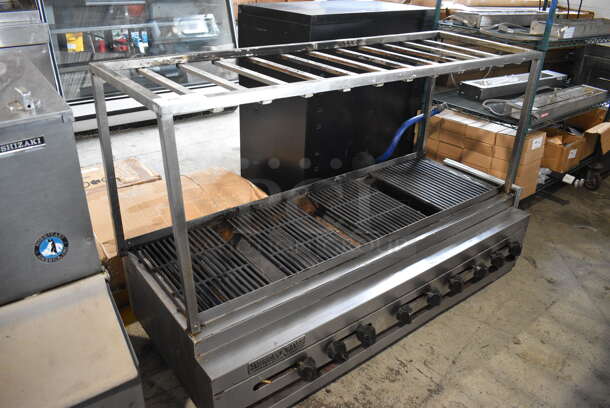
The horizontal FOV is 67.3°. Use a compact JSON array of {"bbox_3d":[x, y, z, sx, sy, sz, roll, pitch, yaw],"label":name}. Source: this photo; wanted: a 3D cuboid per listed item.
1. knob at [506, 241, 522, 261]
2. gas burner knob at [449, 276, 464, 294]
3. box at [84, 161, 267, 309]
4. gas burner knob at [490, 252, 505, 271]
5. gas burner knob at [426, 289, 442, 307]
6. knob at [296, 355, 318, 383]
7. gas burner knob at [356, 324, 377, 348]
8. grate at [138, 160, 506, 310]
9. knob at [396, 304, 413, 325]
[{"bbox_3d":[0.909,0.202,1.988,0.057,0.059,0.034,-18,33,-33],"label":"knob"},{"bbox_3d":[0.588,0.317,1.778,0.057,0.059,0.034,-18,33,-33],"label":"gas burner knob"},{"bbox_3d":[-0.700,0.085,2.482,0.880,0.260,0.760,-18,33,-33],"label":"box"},{"bbox_3d":[0.809,0.242,1.924,0.057,0.059,0.034,-18,33,-33],"label":"gas burner knob"},{"bbox_3d":[0.483,0.348,1.706,0.057,0.059,0.034,-18,33,-33],"label":"gas burner knob"},{"bbox_3d":[0.008,0.501,1.386,0.057,0.059,0.034,-18,33,-33],"label":"knob"},{"bbox_3d":[0.204,0.439,1.519,0.057,0.059,0.034,-18,33,-33],"label":"gas burner knob"},{"bbox_3d":[0.137,0.058,1.876,1.520,0.030,0.450,-18,33,-33],"label":"grate"},{"bbox_3d":[0.352,0.390,1.617,0.057,0.059,0.034,-18,33,-33],"label":"knob"}]

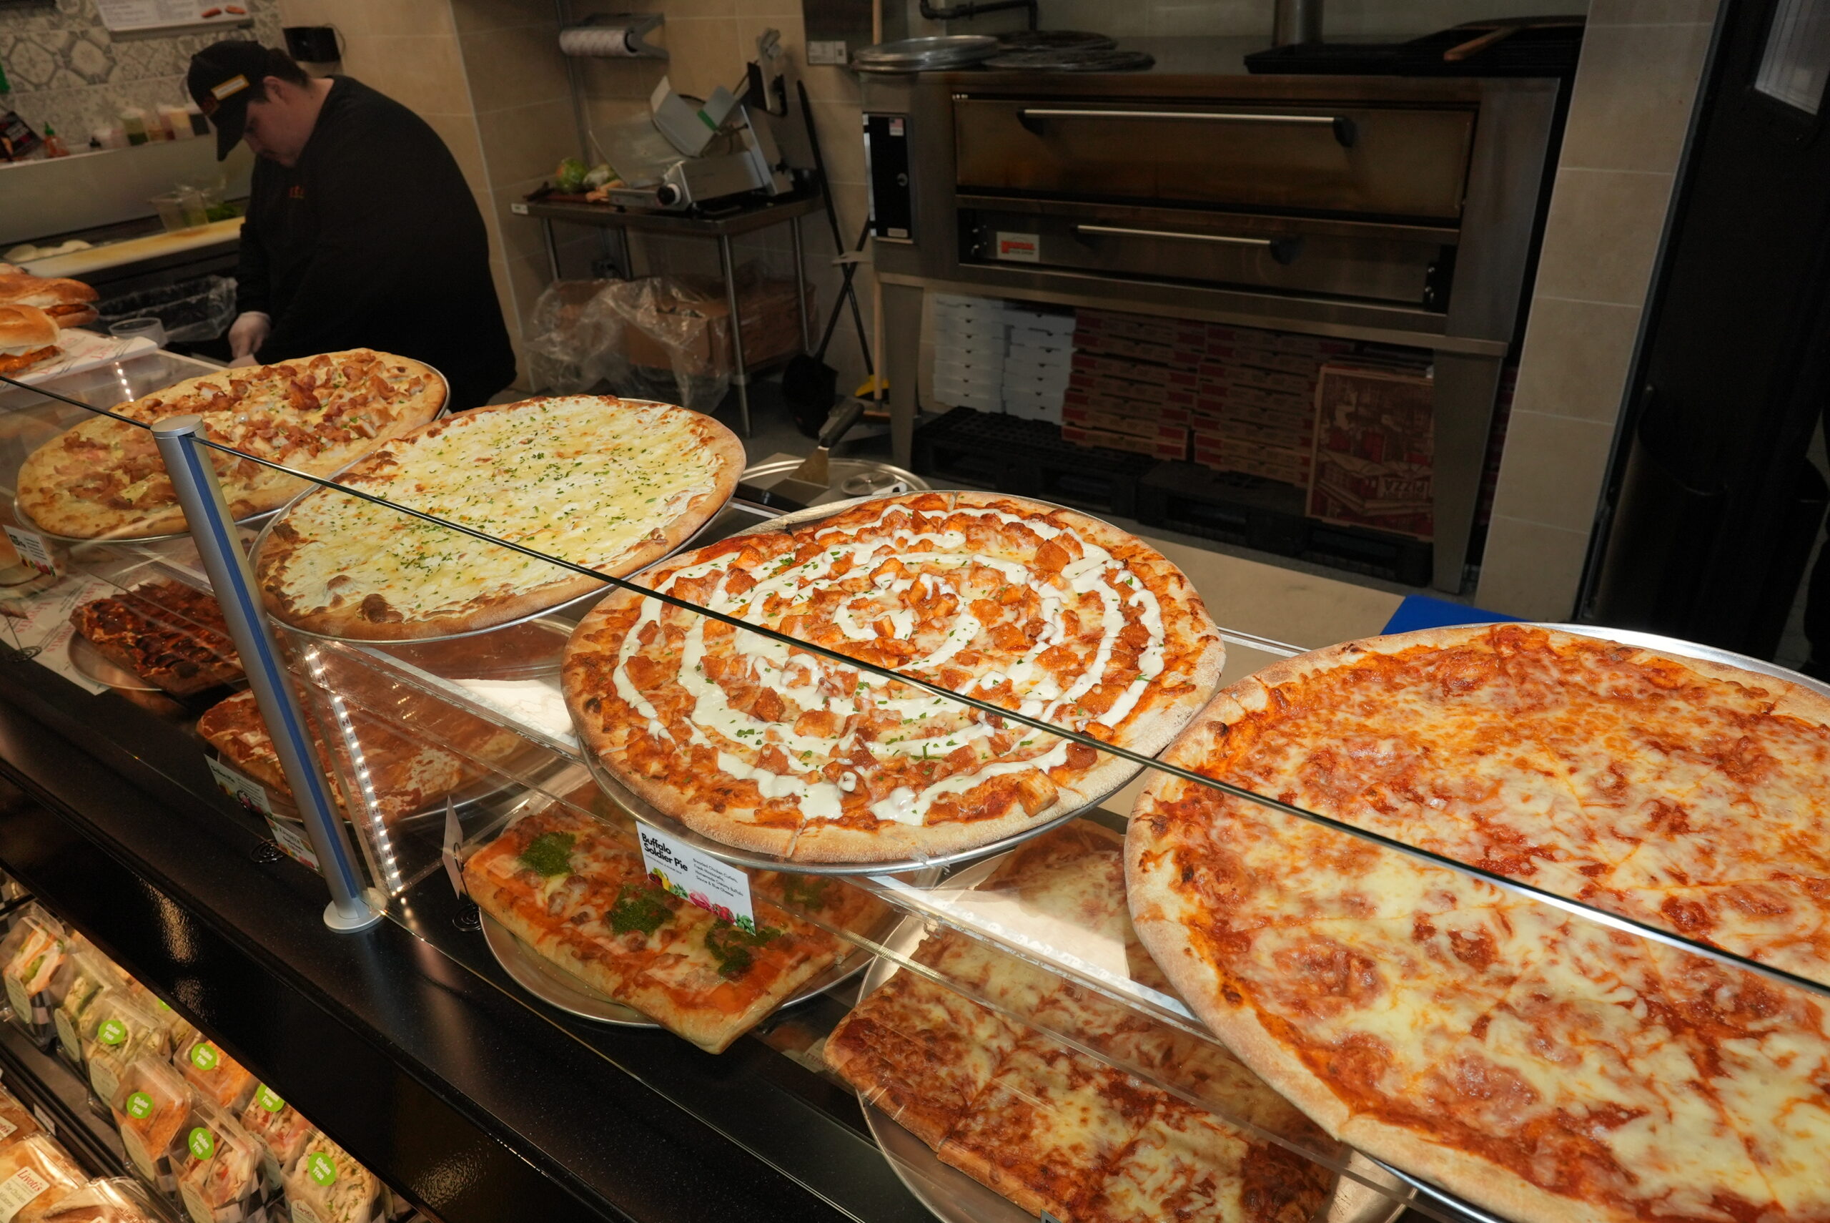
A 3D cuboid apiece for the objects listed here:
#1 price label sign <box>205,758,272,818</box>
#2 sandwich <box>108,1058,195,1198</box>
[{"bbox_3d":[-0.658,0.174,1.191,0.103,0.046,0.008,16,34,32],"label":"price label sign"},{"bbox_3d":[-0.816,0.559,1.327,0.103,0.110,0.075,16,34,32],"label":"sandwich"}]

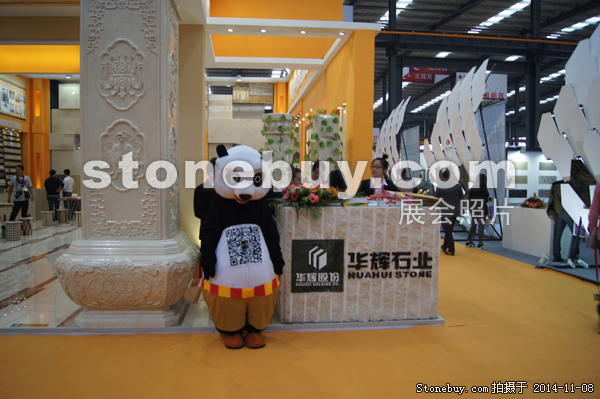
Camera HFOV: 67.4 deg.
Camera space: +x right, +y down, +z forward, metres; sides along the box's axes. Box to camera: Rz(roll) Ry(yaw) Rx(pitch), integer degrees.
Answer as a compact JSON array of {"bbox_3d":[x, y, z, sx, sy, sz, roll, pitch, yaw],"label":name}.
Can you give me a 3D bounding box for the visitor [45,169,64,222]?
[{"bbox_3d":[-7.895,-0.140,14.425,0.580,1.670,0.360,-1,3,-20],"label":"visitor"}]

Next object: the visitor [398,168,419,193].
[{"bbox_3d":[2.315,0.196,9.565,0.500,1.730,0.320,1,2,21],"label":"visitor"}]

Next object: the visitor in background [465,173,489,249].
[{"bbox_3d":[3.825,0.262,9.719,0.500,1.620,0.360,1,2,3],"label":"visitor in background"}]

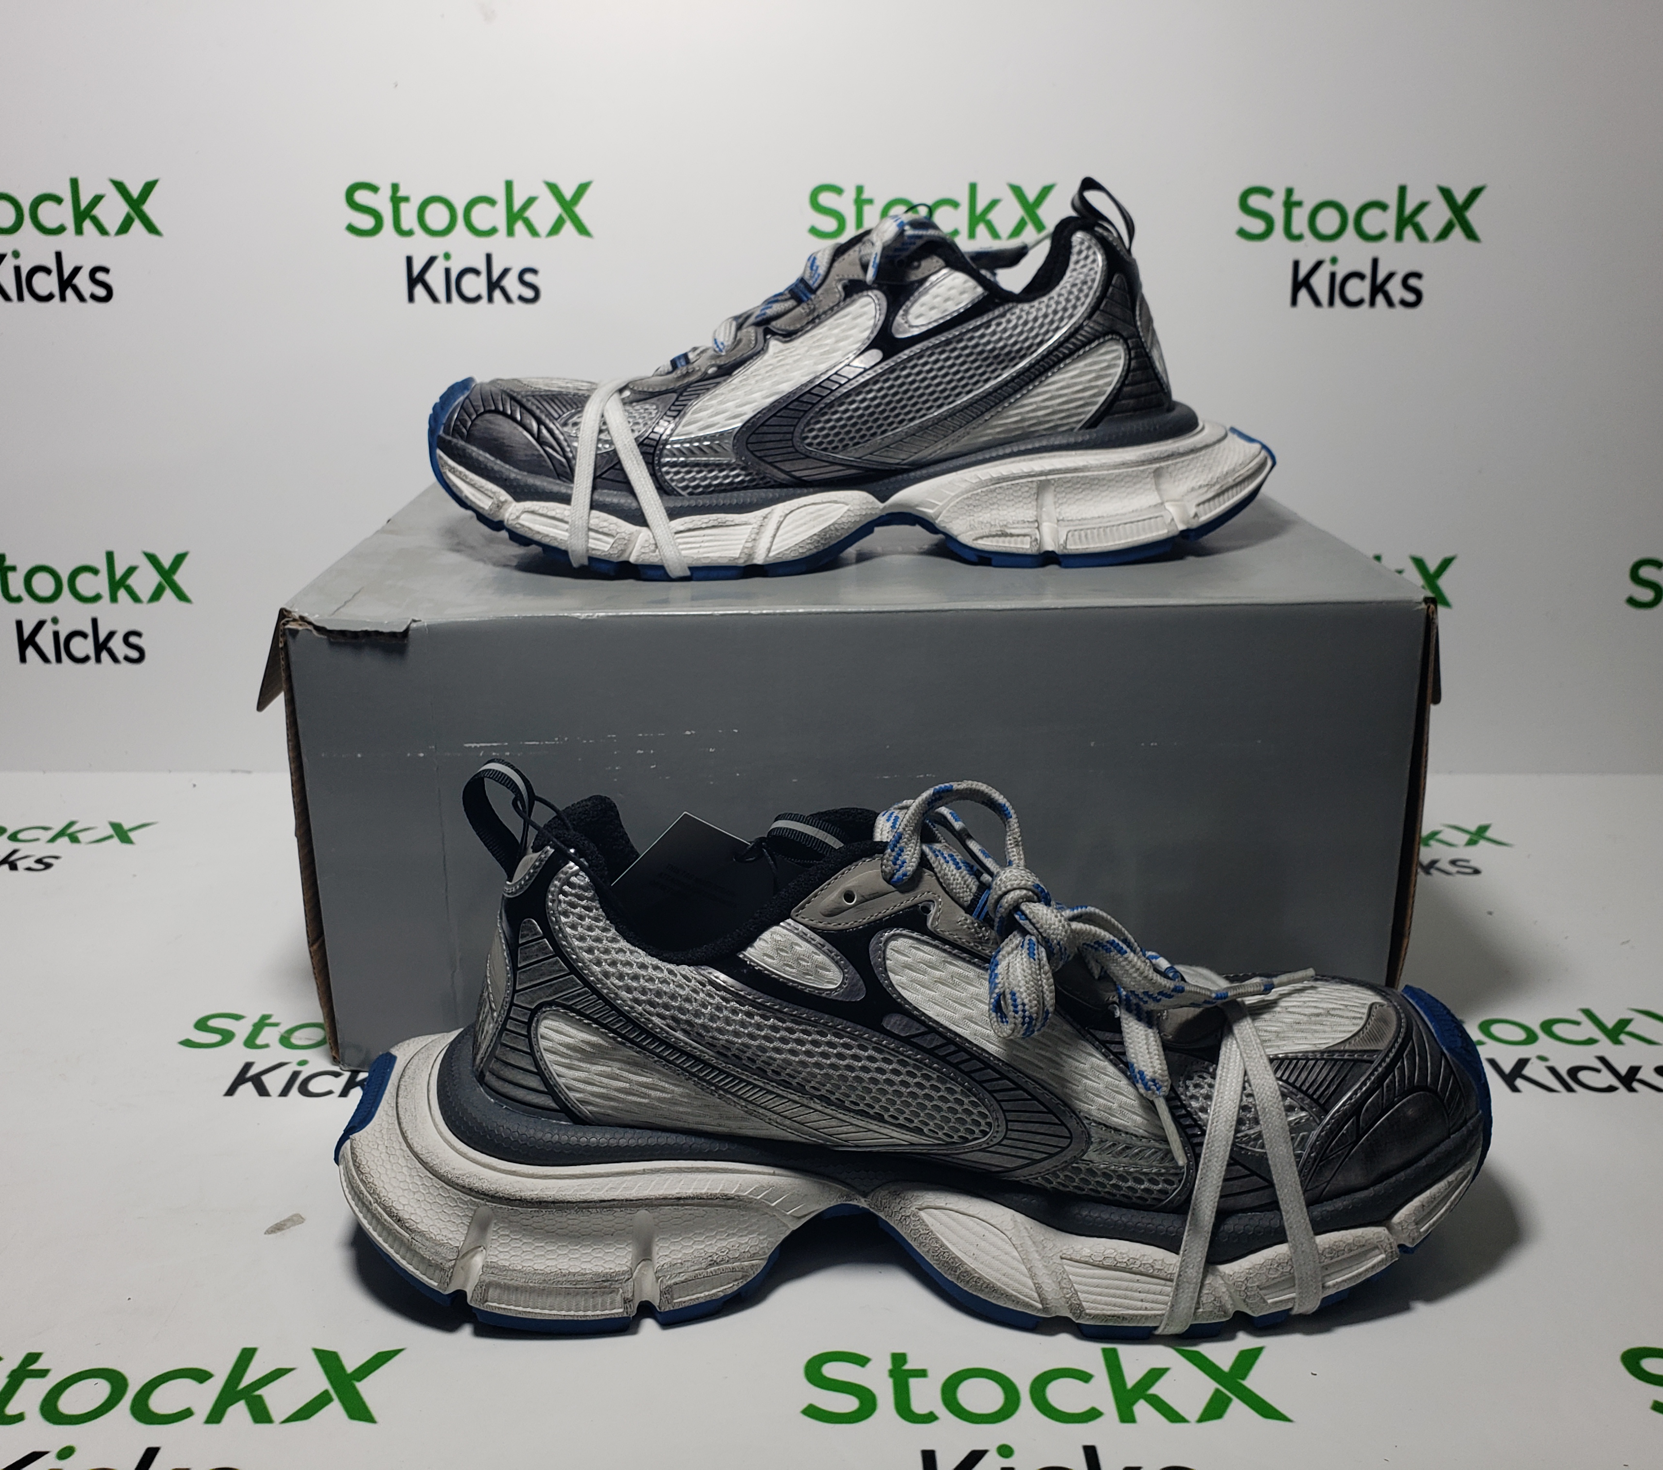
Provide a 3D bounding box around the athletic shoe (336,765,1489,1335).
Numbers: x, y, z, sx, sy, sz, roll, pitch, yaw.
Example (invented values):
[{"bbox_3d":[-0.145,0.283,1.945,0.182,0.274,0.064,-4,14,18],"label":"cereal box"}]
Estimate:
[{"bbox_3d":[0.024,0.079,0.430,0.333,0.143,0.117,0,20,0],"label":"athletic shoe"}]

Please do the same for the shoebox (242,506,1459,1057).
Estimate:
[{"bbox_3d":[0.007,-0.011,0.638,0.375,0.169,0.280,-1,20,-2],"label":"shoebox"}]

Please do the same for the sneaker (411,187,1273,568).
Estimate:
[{"bbox_3d":[0.008,-0.144,0.564,0.328,0.133,0.117,-1,20,-2],"label":"sneaker"}]

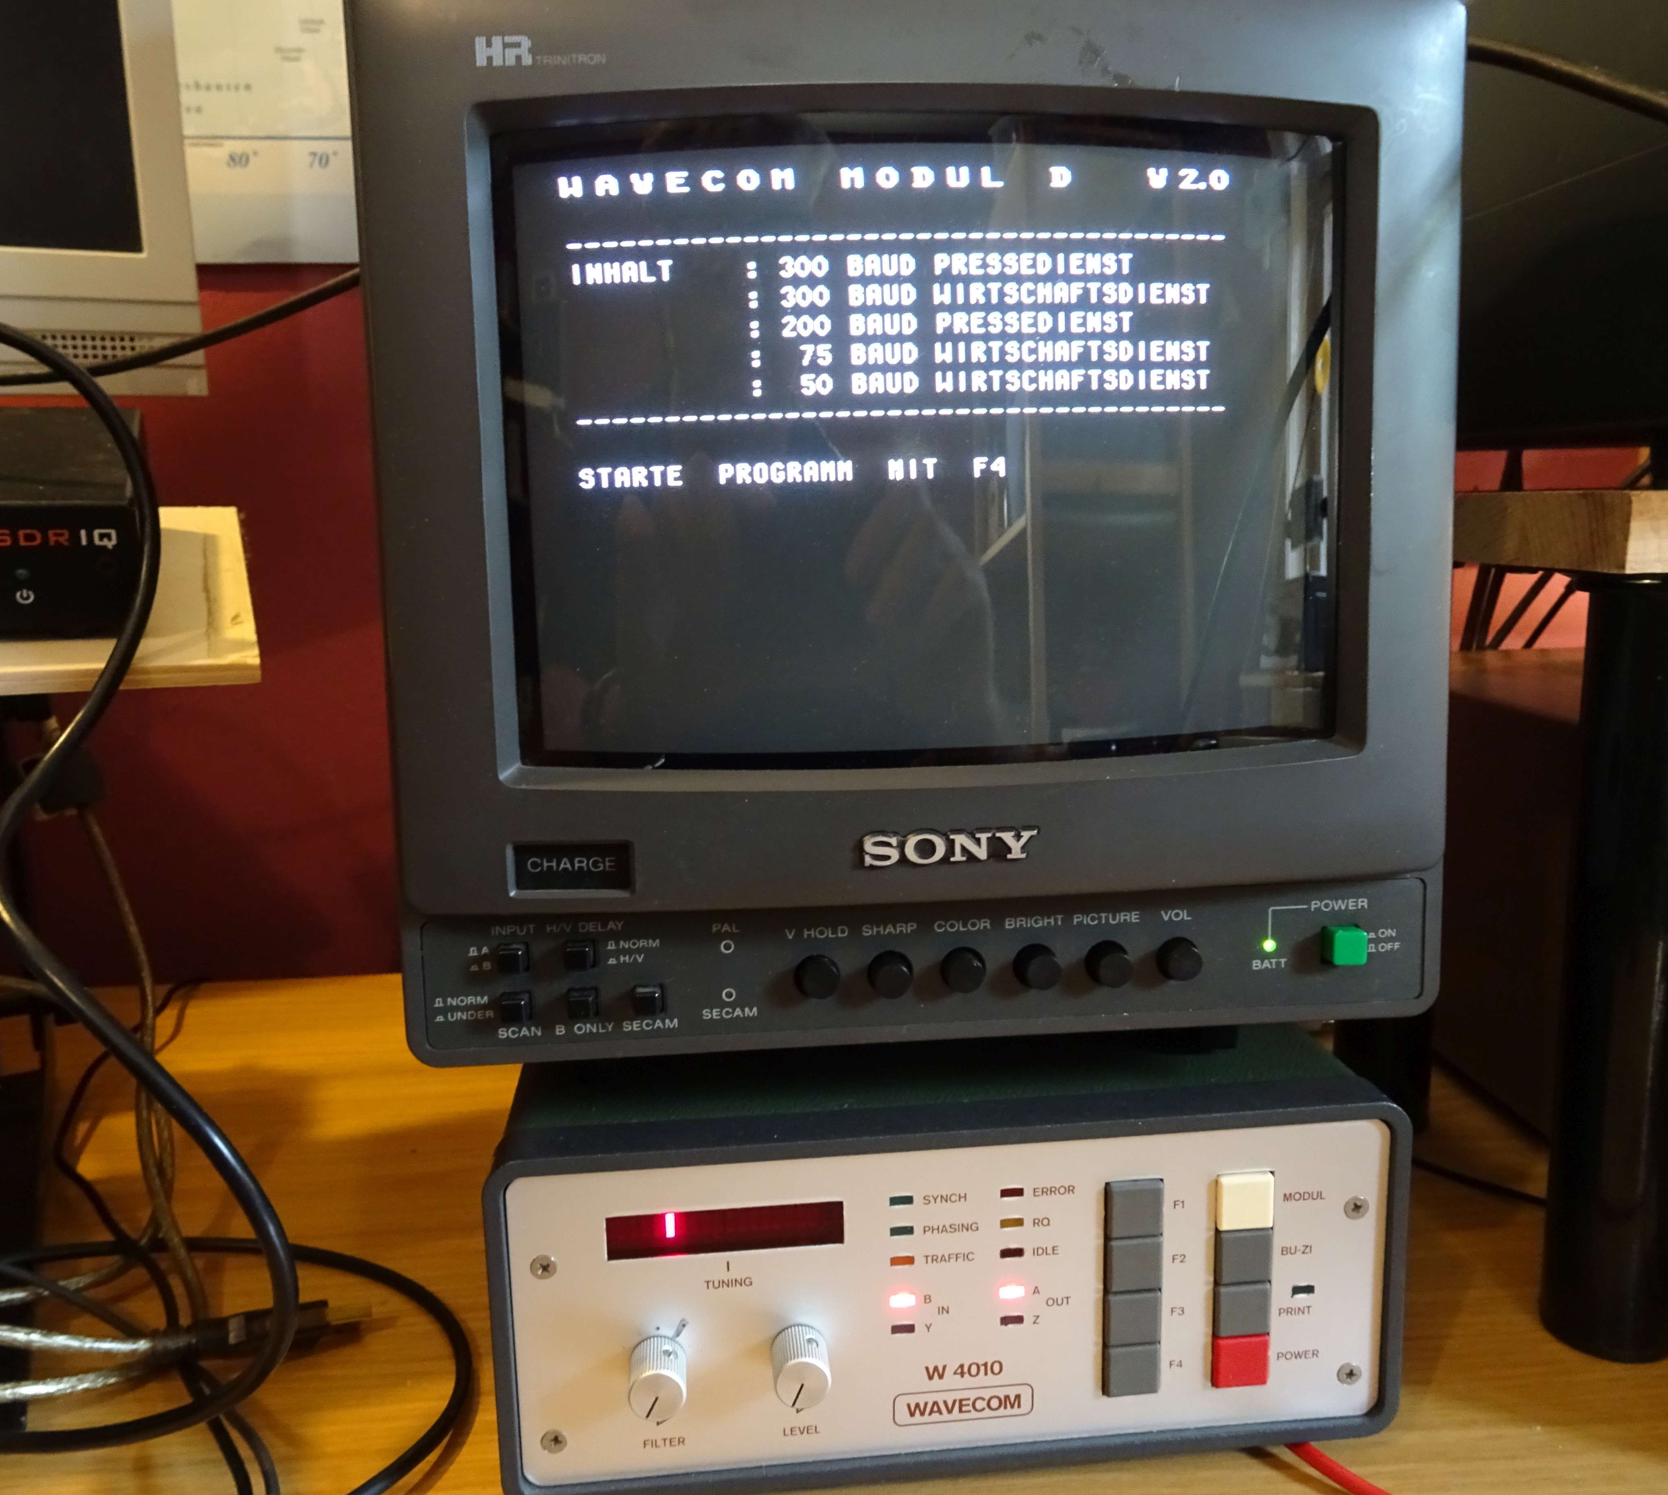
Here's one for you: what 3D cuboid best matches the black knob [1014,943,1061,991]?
[{"bbox_3d":[0.043,0.046,0.287,0.008,0.008,0.007,-2,7,-4],"label":"black knob"}]

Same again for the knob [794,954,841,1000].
[{"bbox_3d":[-0.003,0.048,0.285,0.008,0.008,0.006,-2,7,-4],"label":"knob"}]

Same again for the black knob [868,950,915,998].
[{"bbox_3d":[0.012,0.048,0.285,0.008,0.008,0.007,-2,7,-4],"label":"black knob"}]

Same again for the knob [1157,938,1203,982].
[{"bbox_3d":[0.073,0.045,0.290,0.008,0.008,0.006,-2,7,-4],"label":"knob"}]

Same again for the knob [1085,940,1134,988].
[{"bbox_3d":[0.058,0.046,0.288,0.008,0.008,0.007,-2,7,-4],"label":"knob"}]

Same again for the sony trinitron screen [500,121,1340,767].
[{"bbox_3d":[0.020,-0.061,0.281,0.168,0.128,0.018,-2,7,-4],"label":"sony trinitron screen"}]

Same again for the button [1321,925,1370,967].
[{"bbox_3d":[0.107,0.041,0.291,0.007,0.008,0.007,-2,7,-4],"label":"button"}]

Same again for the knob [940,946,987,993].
[{"bbox_3d":[0.027,0.047,0.287,0.008,0.008,0.006,-2,7,-4],"label":"knob"}]

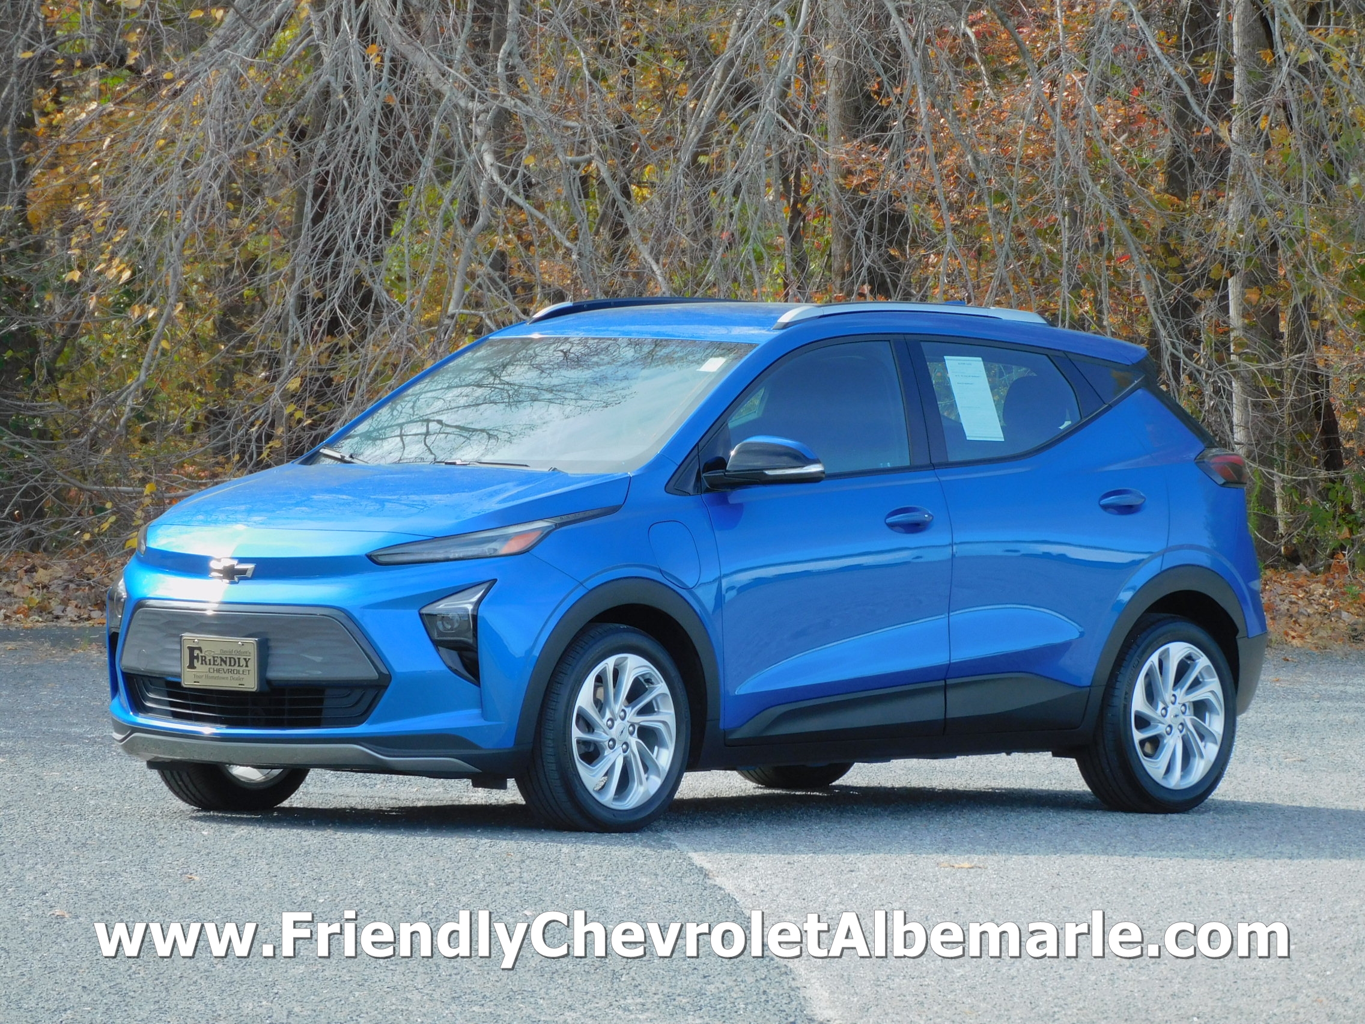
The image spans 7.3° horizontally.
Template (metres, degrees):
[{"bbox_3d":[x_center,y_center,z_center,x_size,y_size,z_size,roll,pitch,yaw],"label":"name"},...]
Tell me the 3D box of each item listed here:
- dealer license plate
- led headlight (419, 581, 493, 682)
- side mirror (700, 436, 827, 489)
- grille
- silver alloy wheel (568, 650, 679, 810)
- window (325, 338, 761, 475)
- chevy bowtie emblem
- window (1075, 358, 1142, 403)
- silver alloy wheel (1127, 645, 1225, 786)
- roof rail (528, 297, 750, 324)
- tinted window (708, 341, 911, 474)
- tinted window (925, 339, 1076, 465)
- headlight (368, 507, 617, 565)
[{"bbox_3d":[-1.366,0.448,31.703,0.305,0.155,0.030,3,2,41],"label":"dealer license plate"},{"bbox_3d":[-0.679,0.348,31.453,0.190,0.300,0.160,3,2,41],"label":"led headlight"},{"bbox_3d":[0.240,-0.147,32.104,0.240,0.170,0.280,2,2,41],"label":"side mirror"},{"bbox_3d":[-1.327,0.567,31.756,1.030,0.140,0.130,3,2,41],"label":"grille"},{"bbox_3d":[-0.244,0.651,31.872,0.190,0.469,0.469,3,2,41],"label":"silver alloy wheel"},{"bbox_3d":[-0.448,-0.342,32.725,1.290,0.100,0.868,3,32,41],"label":"window"},{"bbox_3d":[-1.339,0.173,31.697,0.185,0.073,0.028,2,2,41],"label":"chevy bowtie emblem"},{"bbox_3d":[1.352,-0.421,33.884,0.060,0.140,0.380,-16,-8,32],"label":"window"},{"bbox_3d":[1.504,0.642,33.897,0.190,0.469,0.469,3,2,41],"label":"silver alloy wheel"},{"bbox_3d":[-0.053,-0.636,33.940,0.070,0.095,1.370,2,2,41],"label":"roof rail"},{"bbox_3d":[0.366,-0.326,32.615,0.970,0.410,0.060,0,-19,-46],"label":"tinted window"},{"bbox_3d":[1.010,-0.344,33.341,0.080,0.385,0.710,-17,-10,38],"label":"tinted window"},{"bbox_3d":[-0.558,0.073,31.631,0.365,0.180,0.730,2,2,41],"label":"headlight"}]

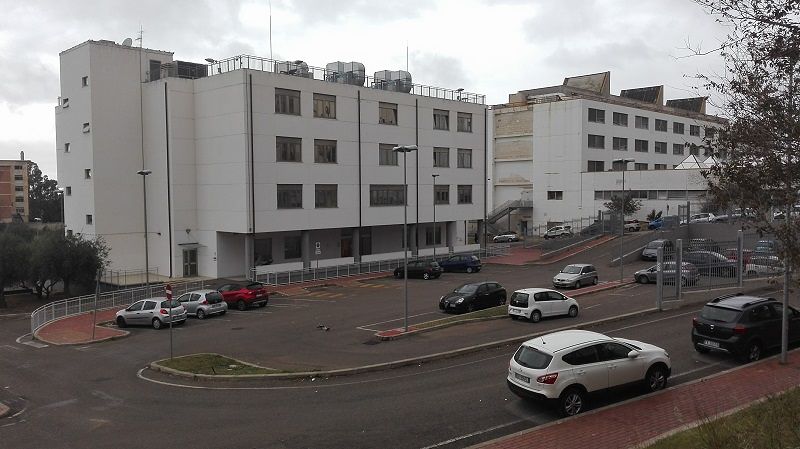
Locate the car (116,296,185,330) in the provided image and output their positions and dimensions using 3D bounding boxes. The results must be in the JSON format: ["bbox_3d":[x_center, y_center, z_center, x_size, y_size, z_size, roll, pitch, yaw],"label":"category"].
[{"bbox_3d":[-13.338,4.683,30.620,4.013,1.495,1.726,-3,1,27],"label":"car"}]

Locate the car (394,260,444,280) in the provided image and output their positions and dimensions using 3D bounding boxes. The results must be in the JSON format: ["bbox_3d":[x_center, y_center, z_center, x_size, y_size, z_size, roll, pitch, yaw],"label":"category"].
[{"bbox_3d":[1.414,3.826,48.475,4.146,1.451,1.747,-1,1,32],"label":"car"}]

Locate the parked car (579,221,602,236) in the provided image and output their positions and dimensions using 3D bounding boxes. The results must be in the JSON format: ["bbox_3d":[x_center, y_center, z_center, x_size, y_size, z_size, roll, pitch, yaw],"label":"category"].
[{"bbox_3d":[22.358,0.576,67.149,4.100,1.550,1.740,-3,4,-35],"label":"parked car"}]

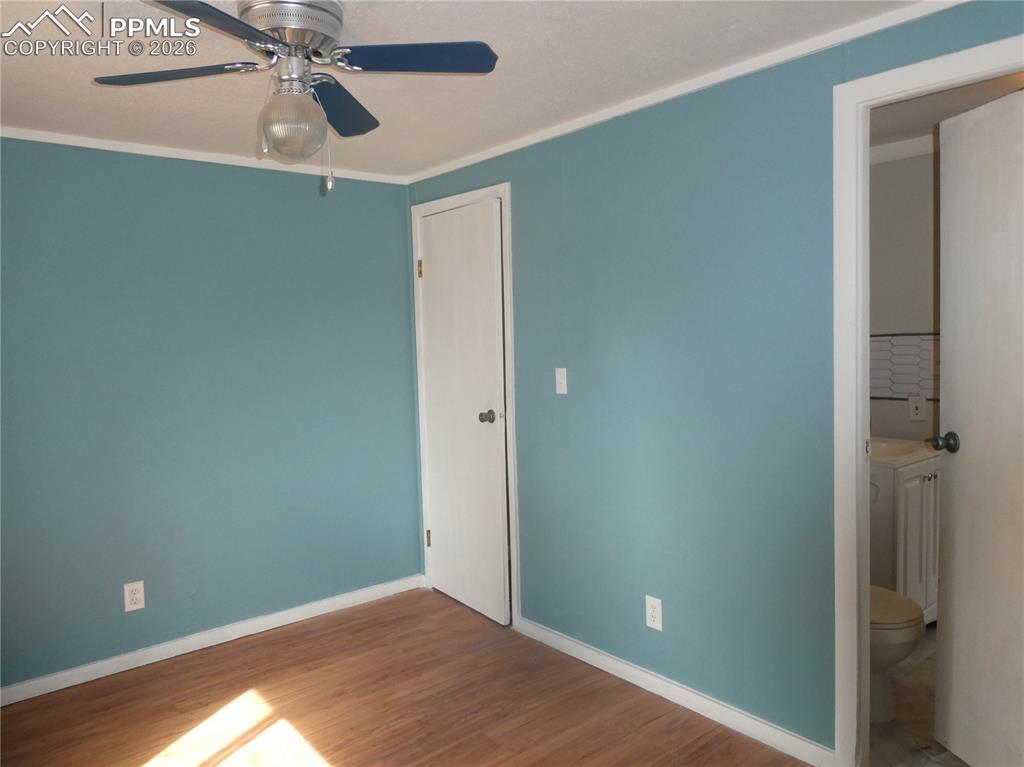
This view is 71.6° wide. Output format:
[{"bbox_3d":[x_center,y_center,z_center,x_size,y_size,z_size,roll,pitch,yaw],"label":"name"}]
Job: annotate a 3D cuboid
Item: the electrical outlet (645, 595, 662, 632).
[{"bbox_3d":[0.526,0.856,2.637,0.012,0.115,0.071,-5,5,-40],"label":"electrical outlet"}]

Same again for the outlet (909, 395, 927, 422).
[{"bbox_3d":[1.911,0.120,3.346,0.012,0.115,0.072,-5,5,-40],"label":"outlet"}]

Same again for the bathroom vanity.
[{"bbox_3d":[1.632,0.686,3.219,0.630,0.810,0.470,-5,5,-40],"label":"bathroom vanity"}]

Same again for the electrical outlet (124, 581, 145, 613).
[{"bbox_3d":[-1.579,0.894,2.974,0.071,0.115,0.012,-5,5,-40],"label":"electrical outlet"}]

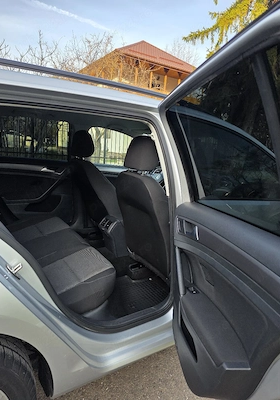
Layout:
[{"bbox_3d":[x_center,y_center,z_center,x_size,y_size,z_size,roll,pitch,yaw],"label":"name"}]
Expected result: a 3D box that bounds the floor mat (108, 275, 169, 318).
[{"bbox_3d":[-0.048,0.602,1.773,0.460,0.030,0.460,-3,12,-31],"label":"floor mat"}]

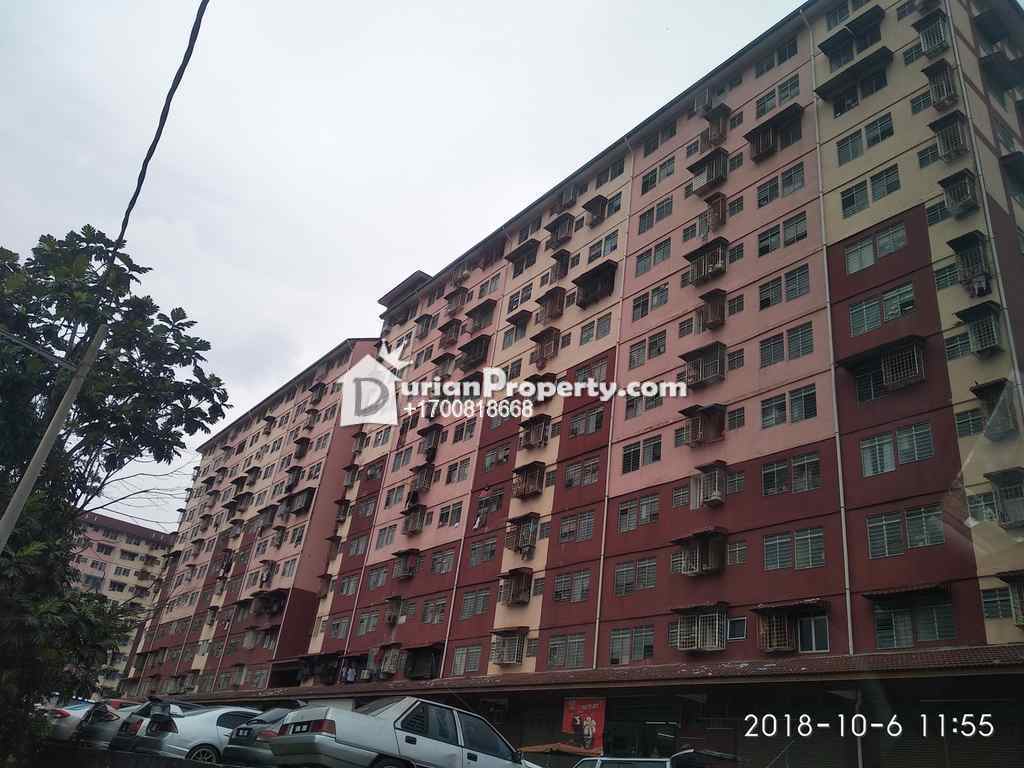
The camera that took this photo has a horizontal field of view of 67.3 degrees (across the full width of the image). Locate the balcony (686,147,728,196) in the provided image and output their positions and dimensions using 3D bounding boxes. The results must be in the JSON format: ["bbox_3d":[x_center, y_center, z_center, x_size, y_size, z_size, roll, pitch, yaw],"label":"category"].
[{"bbox_3d":[9.836,-10.630,38.646,0.680,1.800,2.150,26,-33,-30],"label":"balcony"}]

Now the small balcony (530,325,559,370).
[{"bbox_3d":[1.772,-2.030,44.312,0.630,1.897,2.062,25,-32,-29],"label":"small balcony"}]

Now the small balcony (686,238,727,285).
[{"bbox_3d":[8.919,-5.571,35.600,0.600,1.678,2.255,25,-32,-29],"label":"small balcony"}]

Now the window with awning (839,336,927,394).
[{"bbox_3d":[12.469,-0.585,25.969,0.750,1.623,2.832,25,-32,-29],"label":"window with awning"}]

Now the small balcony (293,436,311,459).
[{"bbox_3d":[-19.007,5.805,69.529,0.720,1.400,1.750,25,-32,-29],"label":"small balcony"}]

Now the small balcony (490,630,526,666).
[{"bbox_3d":[-0.220,12.345,35.994,0.579,1.452,2.157,25,-32,-29],"label":"small balcony"}]

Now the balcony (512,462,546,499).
[{"bbox_3d":[0.819,5.000,39.874,0.656,1.417,1.947,25,-32,-29],"label":"balcony"}]

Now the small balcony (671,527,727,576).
[{"bbox_3d":[7.155,6.507,29.592,0.680,1.570,2.240,26,-33,-30],"label":"small balcony"}]

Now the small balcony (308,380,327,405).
[{"bbox_3d":[-18.698,0.981,73.742,0.680,1.500,2.200,26,-33,-30],"label":"small balcony"}]

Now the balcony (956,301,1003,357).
[{"bbox_3d":[14.662,-1.697,24.077,0.692,1.484,1.036,25,-32,-29],"label":"balcony"}]

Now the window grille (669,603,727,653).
[{"bbox_3d":[6.653,8.768,27.652,0.598,1.515,2.193,25,-32,-29],"label":"window grille"}]

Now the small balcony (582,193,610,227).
[{"bbox_3d":[4.936,-10.273,46.056,0.680,1.550,1.600,26,-33,-30],"label":"small balcony"}]

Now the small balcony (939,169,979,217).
[{"bbox_3d":[14.957,-6.409,25.766,0.720,1.250,0.920,25,-32,-29],"label":"small balcony"}]

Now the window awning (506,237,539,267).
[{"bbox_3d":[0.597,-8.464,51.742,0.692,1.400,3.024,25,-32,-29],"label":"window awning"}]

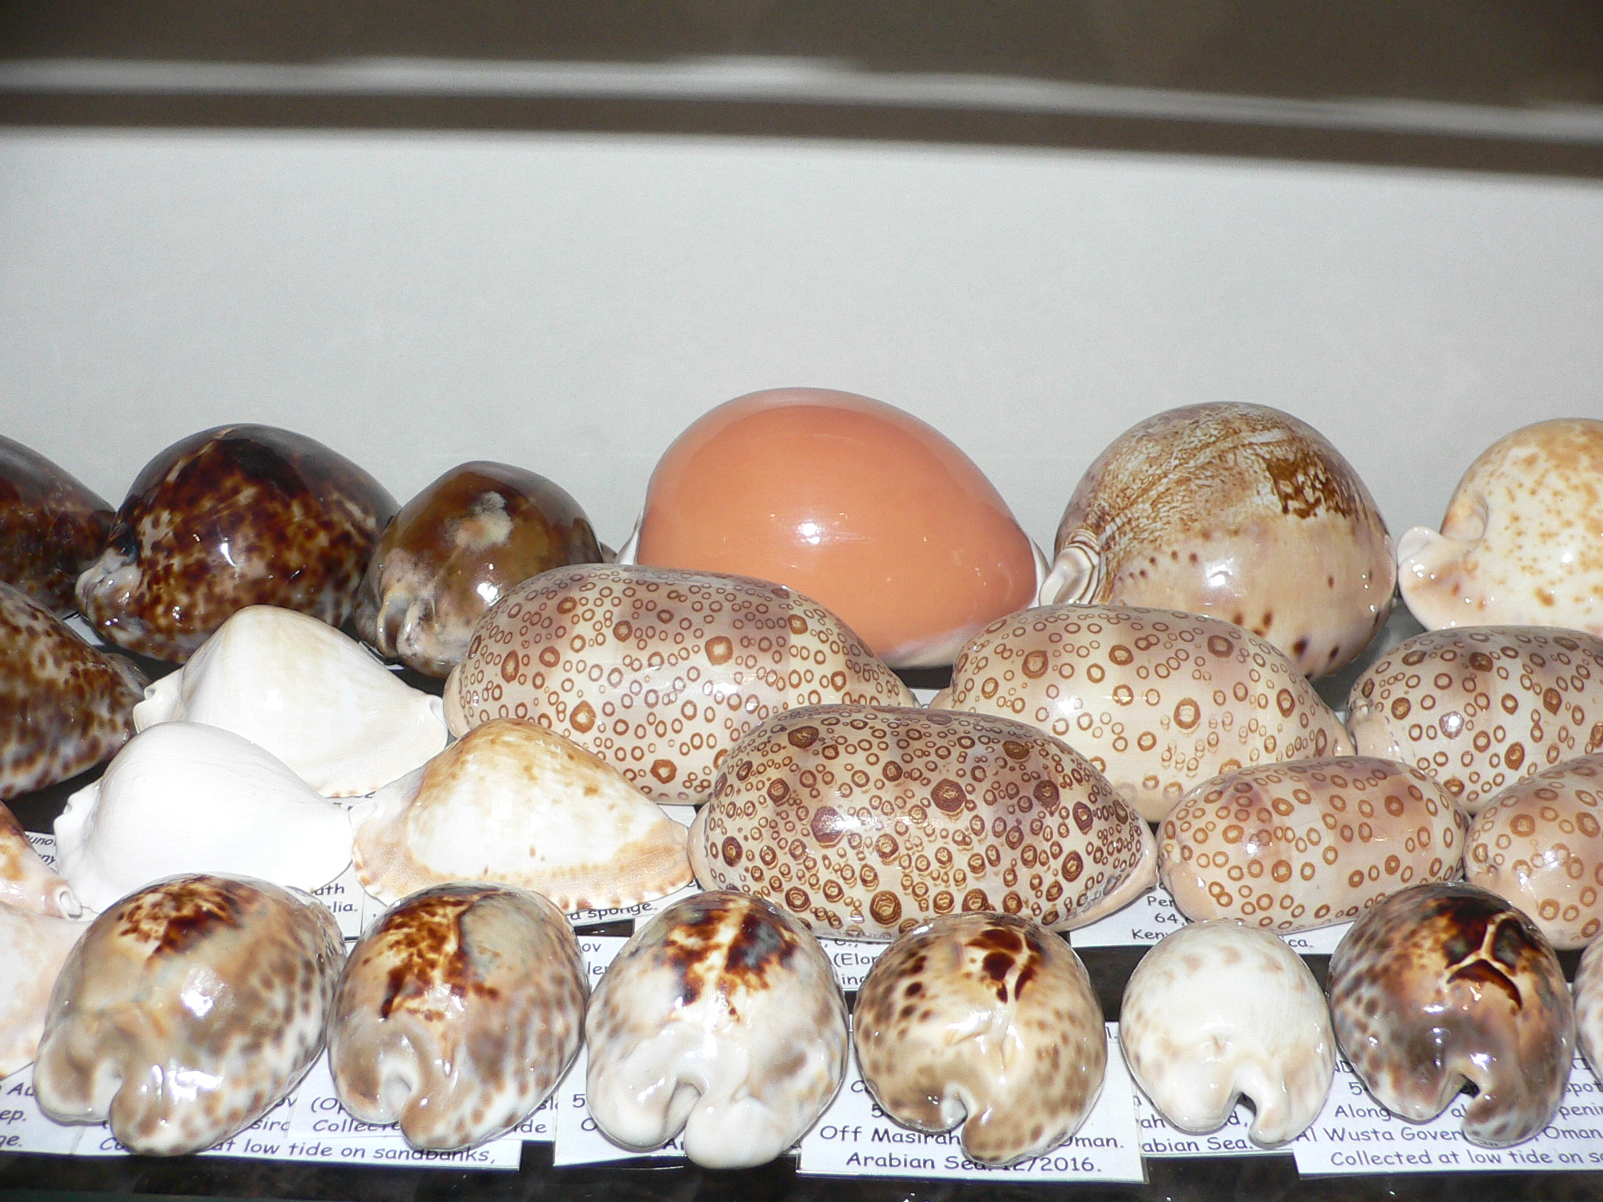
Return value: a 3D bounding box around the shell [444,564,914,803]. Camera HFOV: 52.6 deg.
[{"bbox_3d":[-0.029,0.015,0.356,0.103,0.047,0.057,5,25,8],"label":"shell"}]

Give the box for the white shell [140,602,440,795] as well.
[{"bbox_3d":[-0.117,0.018,0.363,0.070,0.036,0.046,1,26,2],"label":"white shell"}]

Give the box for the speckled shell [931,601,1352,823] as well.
[{"bbox_3d":[0.074,0.022,0.355,0.090,0.042,0.051,9,26,16],"label":"speckled shell"}]

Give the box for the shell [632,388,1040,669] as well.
[{"bbox_3d":[0.007,-0.023,0.416,0.106,0.060,0.073,9,27,17],"label":"shell"}]

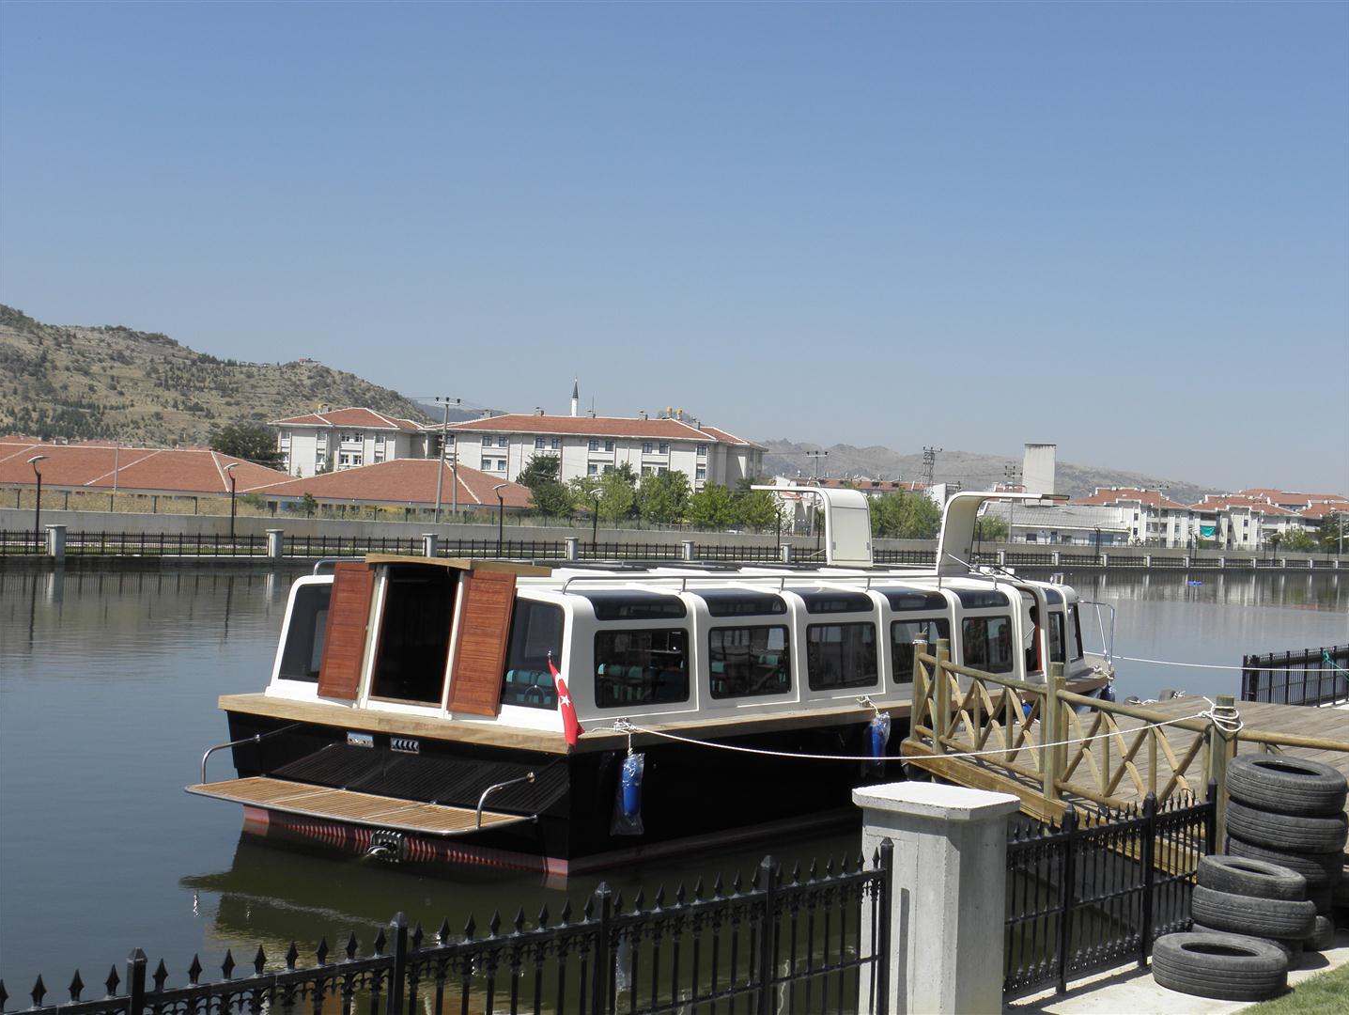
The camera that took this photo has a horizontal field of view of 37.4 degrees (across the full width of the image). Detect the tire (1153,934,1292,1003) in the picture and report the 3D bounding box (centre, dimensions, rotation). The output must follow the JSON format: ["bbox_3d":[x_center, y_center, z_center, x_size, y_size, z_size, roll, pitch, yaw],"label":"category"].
[{"bbox_3d":[2.661,2.237,9.732,0.640,0.210,0.640,3,0,0],"label":"tire"}]

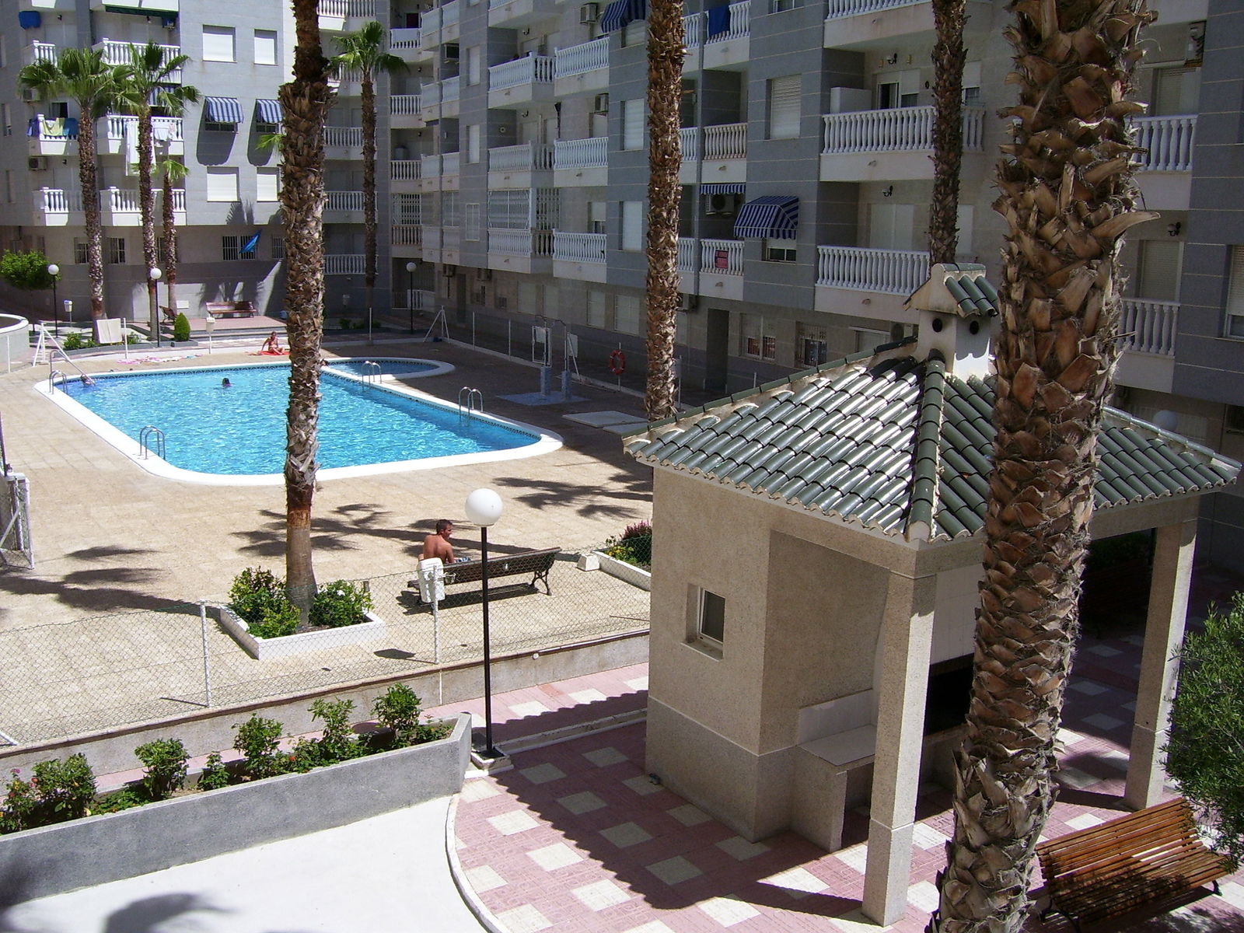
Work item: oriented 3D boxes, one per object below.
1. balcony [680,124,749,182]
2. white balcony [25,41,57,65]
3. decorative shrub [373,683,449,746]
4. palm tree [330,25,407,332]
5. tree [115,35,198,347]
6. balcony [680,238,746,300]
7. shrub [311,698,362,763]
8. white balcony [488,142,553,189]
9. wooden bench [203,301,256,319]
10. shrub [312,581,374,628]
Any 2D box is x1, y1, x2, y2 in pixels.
[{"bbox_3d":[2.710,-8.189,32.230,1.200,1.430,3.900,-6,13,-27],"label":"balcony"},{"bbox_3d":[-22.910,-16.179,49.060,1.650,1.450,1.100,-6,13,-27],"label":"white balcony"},{"bbox_3d":[-2.225,2.555,12.712,0.680,0.590,0.520,-6,13,-27],"label":"decorative shrub"},{"bbox_3d":[-10.568,-12.076,51.002,3.100,12.490,3.100,-2,12,-11],"label":"palm tree"},{"bbox_3d":[-17.480,-10.201,45.868,3.200,10.892,3.200,-4,13,-20],"label":"tree"},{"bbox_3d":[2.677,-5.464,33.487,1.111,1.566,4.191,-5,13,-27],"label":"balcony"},{"bbox_3d":[-2.869,2.654,12.290,0.493,0.600,0.458,-6,14,-29],"label":"shrub"},{"bbox_3d":[-3.820,-11.504,47.030,1.200,1.580,3.250,-7,15,-35],"label":"white balcony"},{"bbox_3d":[-16.328,-6.551,51.000,1.900,0.740,0.680,-7,15,-33],"label":"wooden bench"},{"bbox_3d":[-3.671,1.739,16.070,0.740,0.550,0.700,-7,15,-33],"label":"shrub"}]

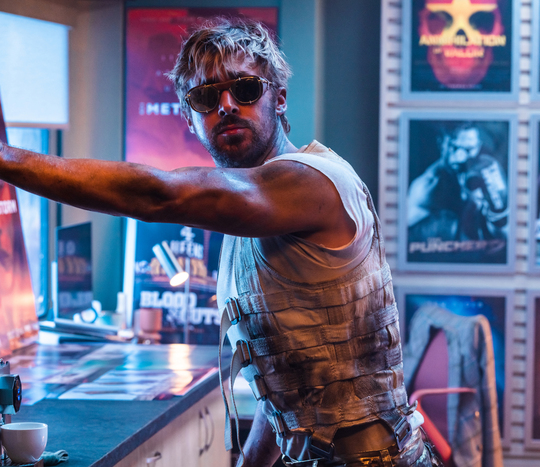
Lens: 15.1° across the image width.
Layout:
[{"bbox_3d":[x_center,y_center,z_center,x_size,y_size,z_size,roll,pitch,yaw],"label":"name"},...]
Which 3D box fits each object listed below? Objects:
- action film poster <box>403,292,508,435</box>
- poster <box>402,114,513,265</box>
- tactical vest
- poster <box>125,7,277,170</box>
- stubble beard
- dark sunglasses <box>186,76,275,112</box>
[{"bbox_3d":[0.663,0.472,7.300,0.372,0.522,0.020,1,4,10],"label":"action film poster"},{"bbox_3d":[0.672,-0.148,7.300,0.375,0.529,0.020,1,4,10],"label":"poster"},{"bbox_3d":[0.076,0.149,3.420,0.290,0.470,0.410,-11,3,-2],"label":"tactical vest"},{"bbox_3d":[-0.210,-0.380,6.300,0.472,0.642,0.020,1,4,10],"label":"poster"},{"bbox_3d":[-0.051,-0.162,3.380,0.132,0.105,0.100,-10,-12,10],"label":"stubble beard"},{"bbox_3d":[-0.060,-0.219,3.413,0.143,0.050,0.140,-10,-12,10],"label":"dark sunglasses"}]

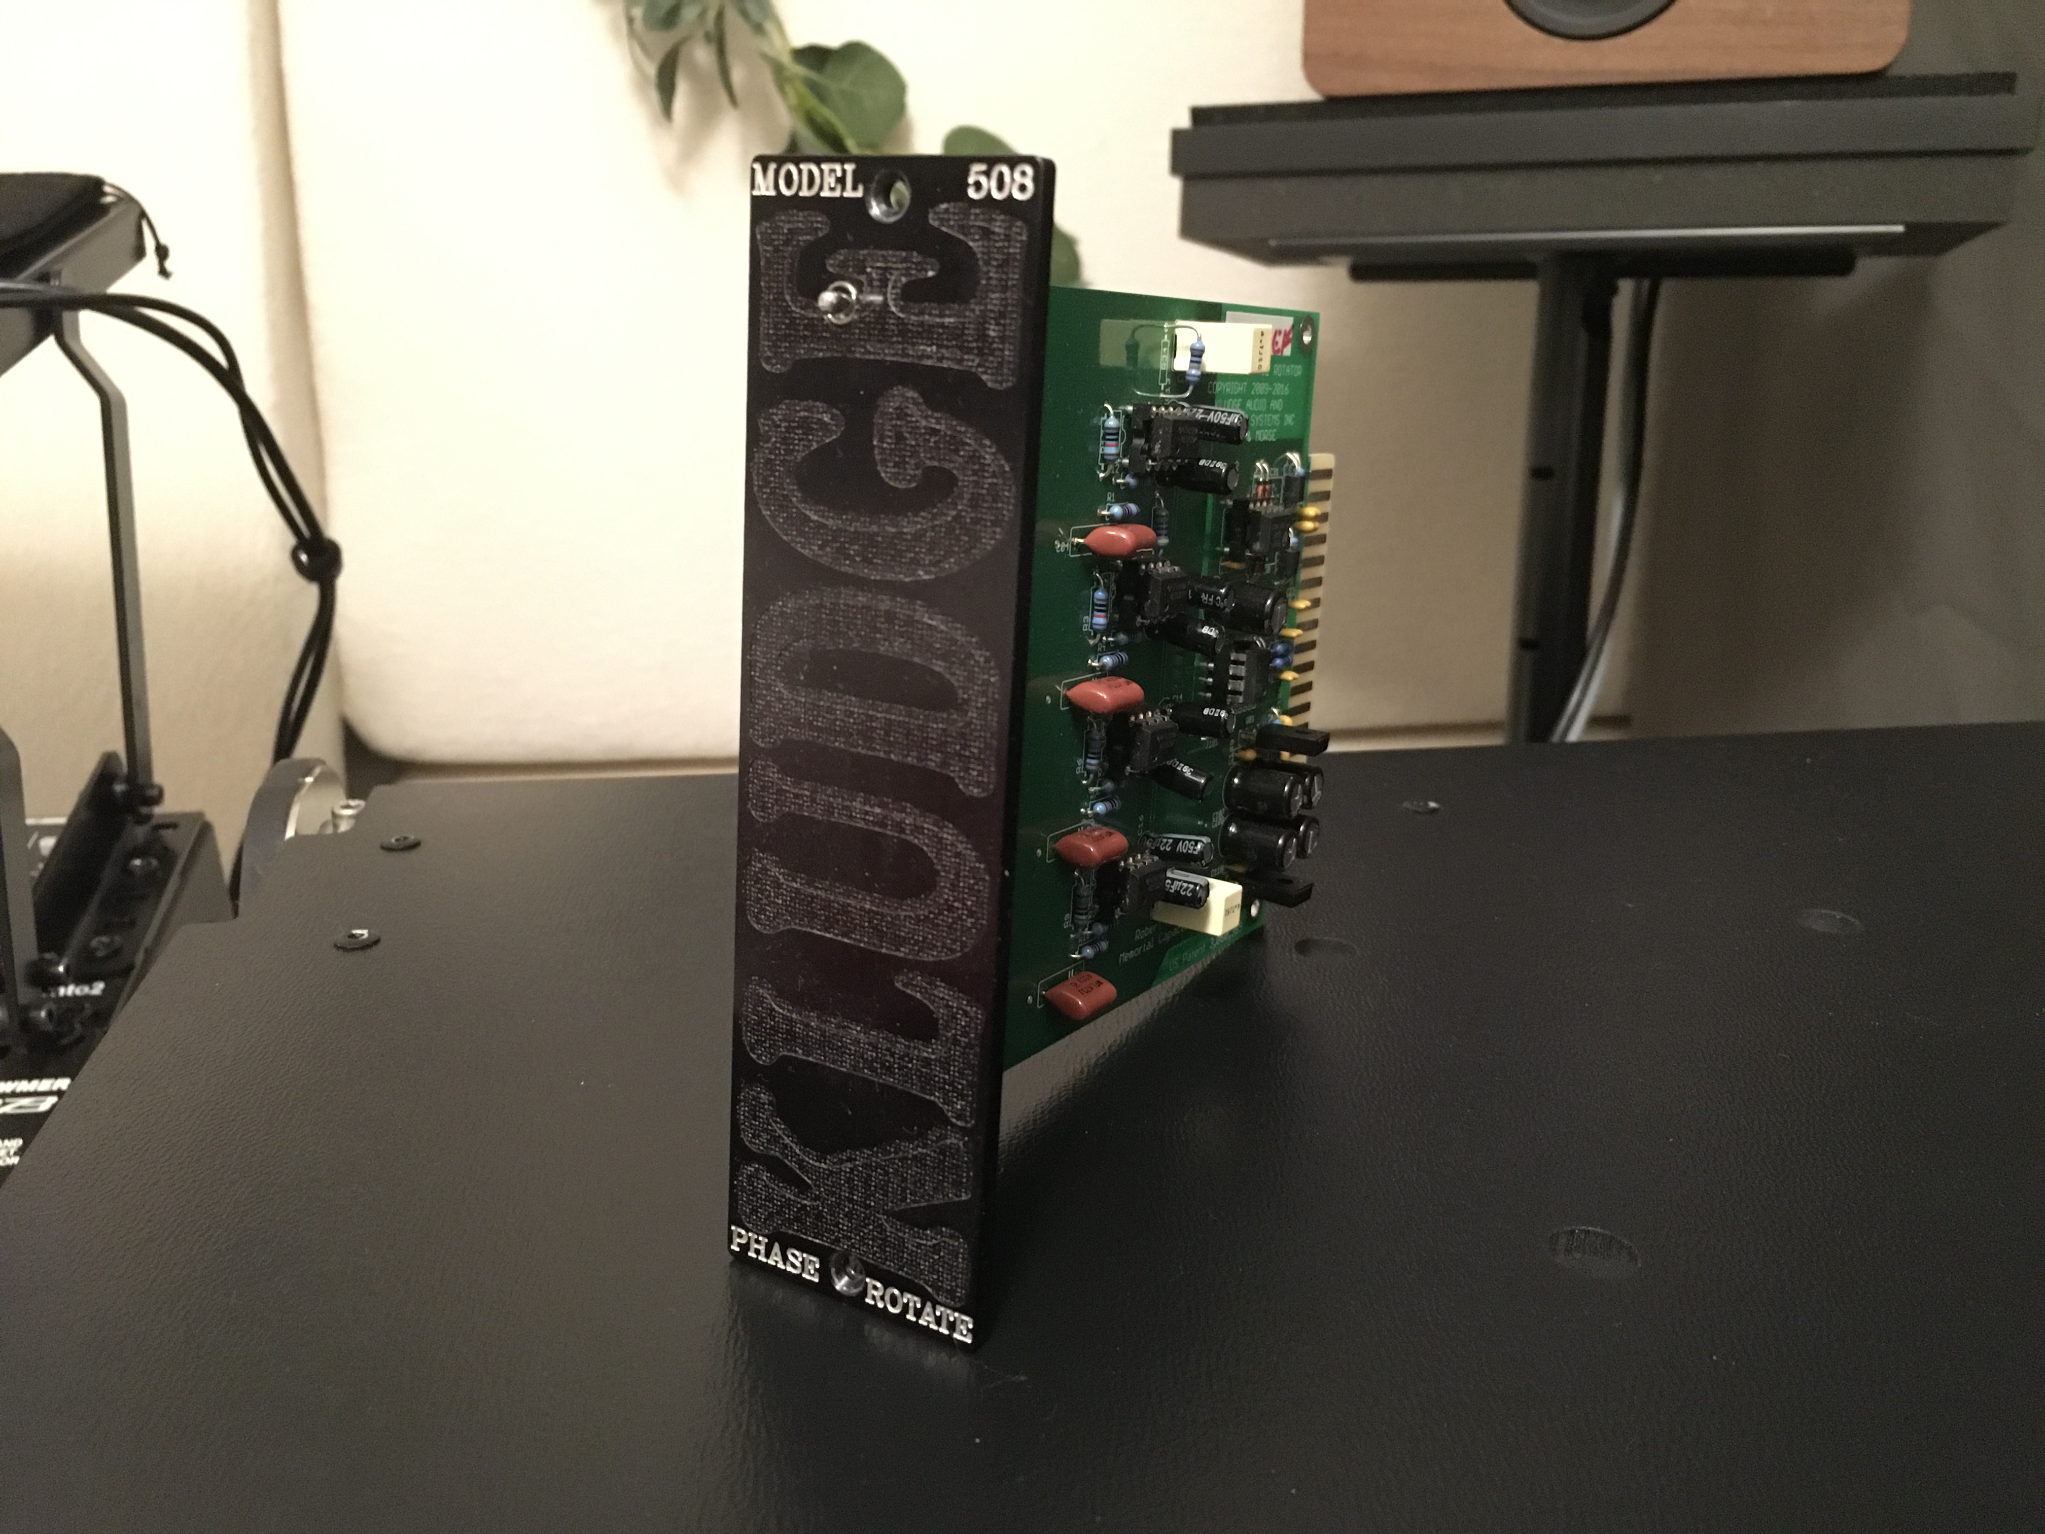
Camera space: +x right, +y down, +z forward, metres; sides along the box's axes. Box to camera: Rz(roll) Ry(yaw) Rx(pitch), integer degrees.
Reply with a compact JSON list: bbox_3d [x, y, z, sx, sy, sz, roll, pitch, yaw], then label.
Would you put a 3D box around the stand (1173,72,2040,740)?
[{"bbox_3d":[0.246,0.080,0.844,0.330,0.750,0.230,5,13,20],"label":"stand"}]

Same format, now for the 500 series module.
[{"bbox_3d":[0.018,-0.011,0.251,0.038,0.133,0.160,12,16,29],"label":"500 series module"}]

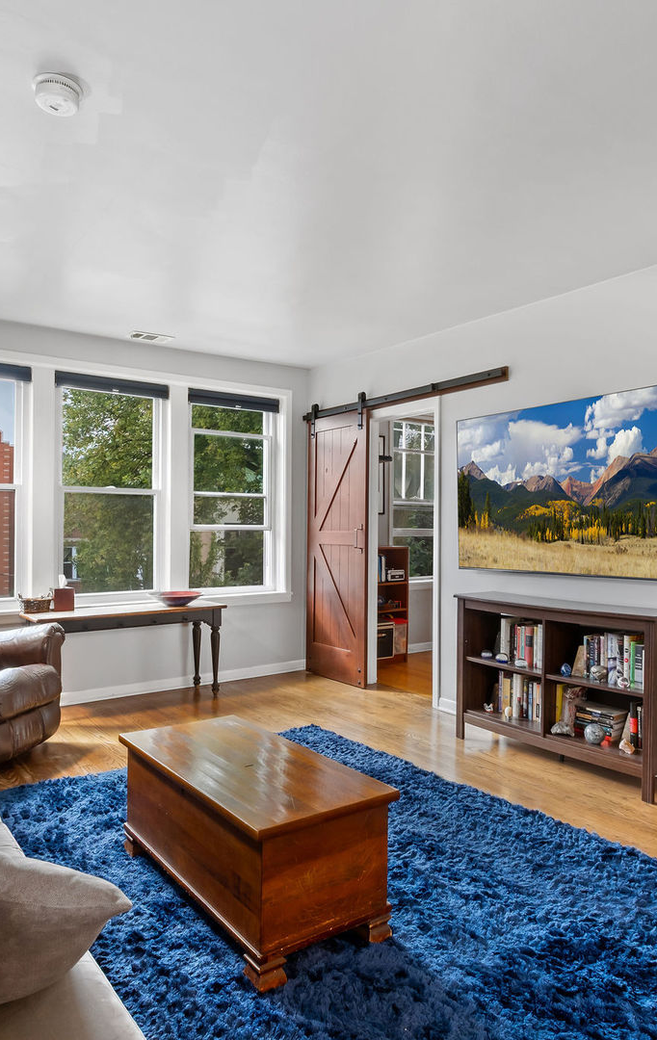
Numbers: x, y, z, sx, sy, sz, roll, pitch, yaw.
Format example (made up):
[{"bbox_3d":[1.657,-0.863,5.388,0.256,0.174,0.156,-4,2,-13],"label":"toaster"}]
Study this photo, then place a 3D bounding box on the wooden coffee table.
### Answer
[{"bbox_3d":[-0.289,1.036,2.368,0.487,0.427,1.030,0,0,-37],"label":"wooden coffee table"}]

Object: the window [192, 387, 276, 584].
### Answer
[{"bbox_3d":[-0.756,-0.209,5.529,0.780,1.552,0.110,0,0,-37],"label":"window"}]

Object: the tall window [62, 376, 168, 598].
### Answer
[{"bbox_3d":[-1.534,-0.220,4.949,0.774,1.553,0.110,0,0,-37],"label":"tall window"}]

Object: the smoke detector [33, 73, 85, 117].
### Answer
[{"bbox_3d":[-0.811,-1.267,2.078,0.140,0.055,0.140,0,0,0],"label":"smoke detector"}]

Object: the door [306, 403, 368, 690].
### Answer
[{"bbox_3d":[0.053,0.221,5.524,0.040,2.090,0.780,1,0,-36],"label":"door"}]

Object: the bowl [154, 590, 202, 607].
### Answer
[{"bbox_3d":[-1.085,0.586,4.973,0.355,0.085,0.355,0,0,0],"label":"bowl"}]

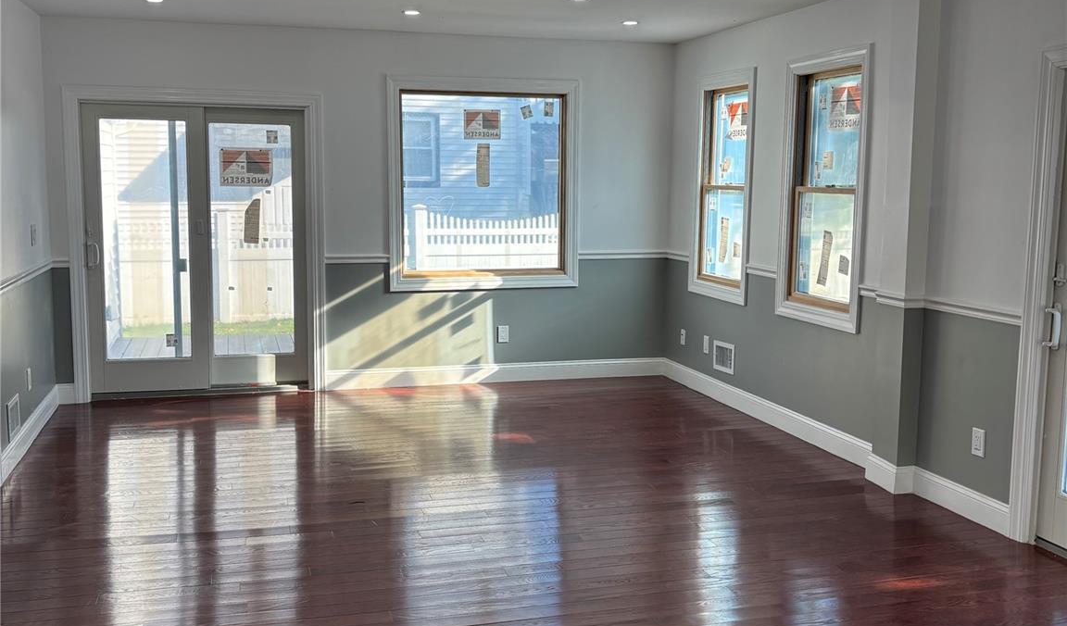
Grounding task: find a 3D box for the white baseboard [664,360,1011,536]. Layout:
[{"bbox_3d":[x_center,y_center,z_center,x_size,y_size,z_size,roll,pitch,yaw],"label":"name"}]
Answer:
[{"bbox_3d":[1.462,0.644,6.319,0.142,0.142,3.770,-1,7,-15],"label":"white baseboard"}]

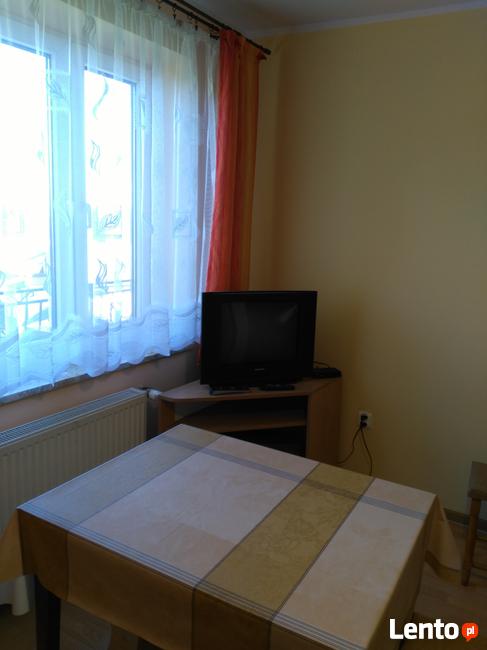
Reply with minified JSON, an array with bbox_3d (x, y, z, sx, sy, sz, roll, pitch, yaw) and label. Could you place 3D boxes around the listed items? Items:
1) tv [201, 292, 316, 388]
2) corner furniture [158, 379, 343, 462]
[{"bbox_3d":[0.027,0.033,2.799,0.610,0.478,0.360,-2,13,-19],"label":"tv"},{"bbox_3d":[0.010,0.594,2.872,1.009,0.650,0.580,-1,13,-18],"label":"corner furniture"}]

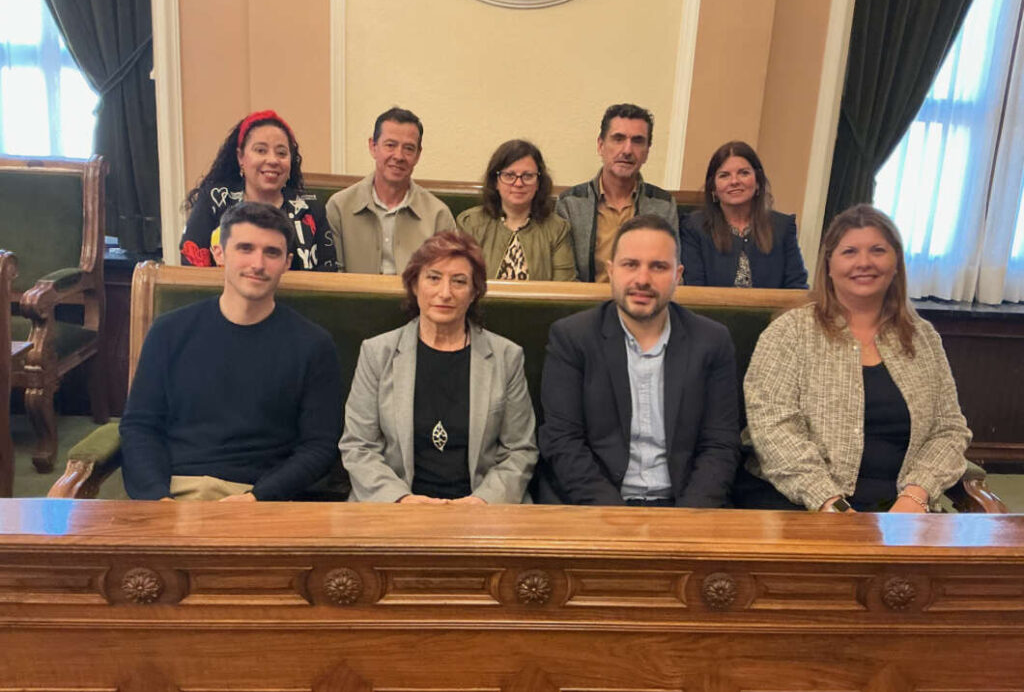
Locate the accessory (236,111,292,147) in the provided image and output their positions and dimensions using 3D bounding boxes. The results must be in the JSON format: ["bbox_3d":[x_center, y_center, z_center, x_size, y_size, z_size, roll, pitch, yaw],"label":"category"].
[{"bbox_3d":[-0.776,-0.682,2.617,0.175,0.130,0.100,-1,14,-28],"label":"accessory"}]

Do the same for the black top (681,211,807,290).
[{"bbox_3d":[0.809,-0.224,2.934,0.452,0.520,0.330,4,14,5],"label":"black top"}]

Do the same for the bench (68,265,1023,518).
[{"bbox_3d":[0.062,0.377,2.145,2.160,1.045,0.640,2,14,-4],"label":"bench"}]

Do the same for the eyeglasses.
[{"bbox_3d":[0.017,-0.572,2.813,0.142,0.045,0.140,3,14,-2],"label":"eyeglasses"}]

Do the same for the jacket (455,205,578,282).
[{"bbox_3d":[0.011,-0.237,2.866,0.423,0.500,0.320,2,14,-2],"label":"jacket"}]

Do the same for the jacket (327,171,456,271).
[{"bbox_3d":[-0.409,-0.299,2.832,0.441,0.570,0.340,1,14,-6],"label":"jacket"}]

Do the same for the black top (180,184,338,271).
[{"bbox_3d":[-0.822,-0.253,2.711,0.487,0.530,0.350,-2,15,-18],"label":"black top"}]

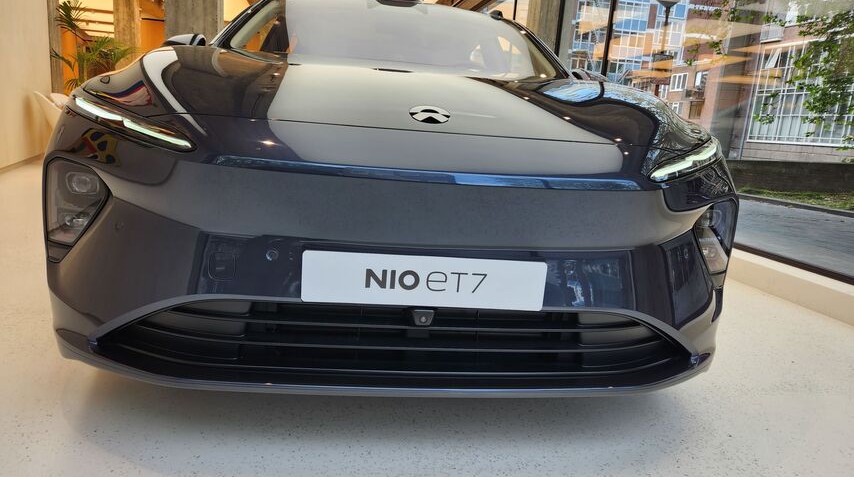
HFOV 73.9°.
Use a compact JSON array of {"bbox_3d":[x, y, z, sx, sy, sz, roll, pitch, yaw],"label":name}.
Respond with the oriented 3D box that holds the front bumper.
[{"bbox_3d":[-0.018,0.067,1.409,1.870,0.520,0.470,3,10,-6],"label":"front bumper"}]

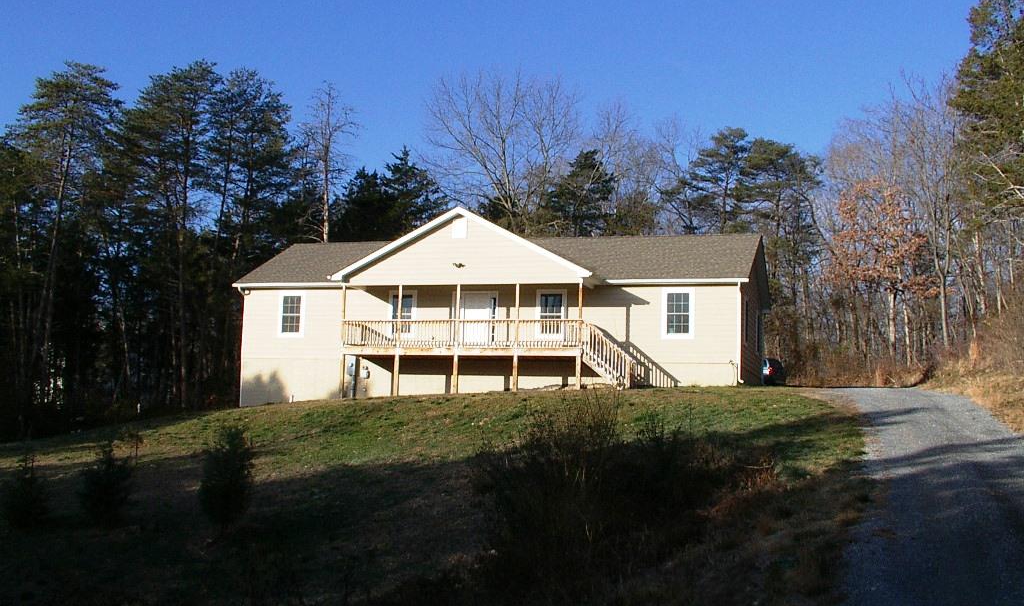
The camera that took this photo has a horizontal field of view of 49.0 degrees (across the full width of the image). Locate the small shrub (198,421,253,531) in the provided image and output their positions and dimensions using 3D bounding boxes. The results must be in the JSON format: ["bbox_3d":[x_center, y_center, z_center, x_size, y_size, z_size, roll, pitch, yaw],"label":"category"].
[{"bbox_3d":[-3.568,2.161,14.000,0.680,1.290,0.680,2,-6,0],"label":"small shrub"}]

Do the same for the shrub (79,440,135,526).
[{"bbox_3d":[-5.158,2.271,14.300,0.680,1.060,0.680,2,-6,0],"label":"shrub"}]

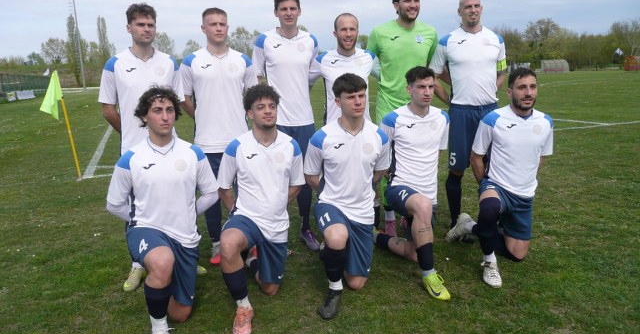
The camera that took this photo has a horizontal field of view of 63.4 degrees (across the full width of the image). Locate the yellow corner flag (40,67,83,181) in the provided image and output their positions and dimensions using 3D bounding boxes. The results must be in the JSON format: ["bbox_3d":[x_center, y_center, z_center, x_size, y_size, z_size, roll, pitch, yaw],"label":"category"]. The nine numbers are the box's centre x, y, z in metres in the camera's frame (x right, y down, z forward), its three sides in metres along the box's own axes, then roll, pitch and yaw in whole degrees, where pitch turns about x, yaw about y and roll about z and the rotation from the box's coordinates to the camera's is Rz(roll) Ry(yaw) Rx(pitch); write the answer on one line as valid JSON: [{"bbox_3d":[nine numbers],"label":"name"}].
[{"bbox_3d":[-3.566,-0.536,6.997,0.350,1.490,0.160,-12,11,-23],"label":"yellow corner flag"}]

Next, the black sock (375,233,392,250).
[{"bbox_3d":[0.478,0.548,3.837,0.120,0.120,0.170,-7,11,-25],"label":"black sock"}]

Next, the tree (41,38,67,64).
[{"bbox_3d":[-46.156,-17.819,90.000,4.800,9.000,4.800,-5,11,-15],"label":"tree"}]

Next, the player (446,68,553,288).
[{"bbox_3d":[1.211,-0.008,3.503,0.600,1.290,0.850,-6,11,-19],"label":"player"}]

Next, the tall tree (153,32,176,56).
[{"bbox_3d":[-37.822,-26.690,127.010,7.000,12.700,7.000,-4,10,-10],"label":"tall tree"}]

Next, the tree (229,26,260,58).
[{"bbox_3d":[-18.057,-27.356,124.999,9.500,13.200,9.000,-4,10,-10],"label":"tree"}]

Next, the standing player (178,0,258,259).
[{"bbox_3d":[-0.666,-0.213,3.674,0.560,1.780,0.400,-5,11,-17],"label":"standing player"}]

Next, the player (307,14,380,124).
[{"bbox_3d":[0.243,-0.317,4.115,0.600,1.760,0.400,-4,10,-8],"label":"player"}]

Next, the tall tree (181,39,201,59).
[{"bbox_3d":[-32.789,-26.909,132.088,6.500,10.900,6.500,-4,10,-10],"label":"tall tree"}]

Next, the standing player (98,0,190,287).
[{"bbox_3d":[-1.080,-0.142,3.372,0.580,1.780,0.420,-6,11,-19],"label":"standing player"}]

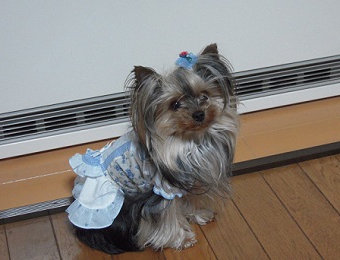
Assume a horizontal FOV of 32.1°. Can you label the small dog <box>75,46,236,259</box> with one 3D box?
[{"bbox_3d":[-0.036,0.028,0.865,0.223,0.317,0.159,11,36,17],"label":"small dog"}]

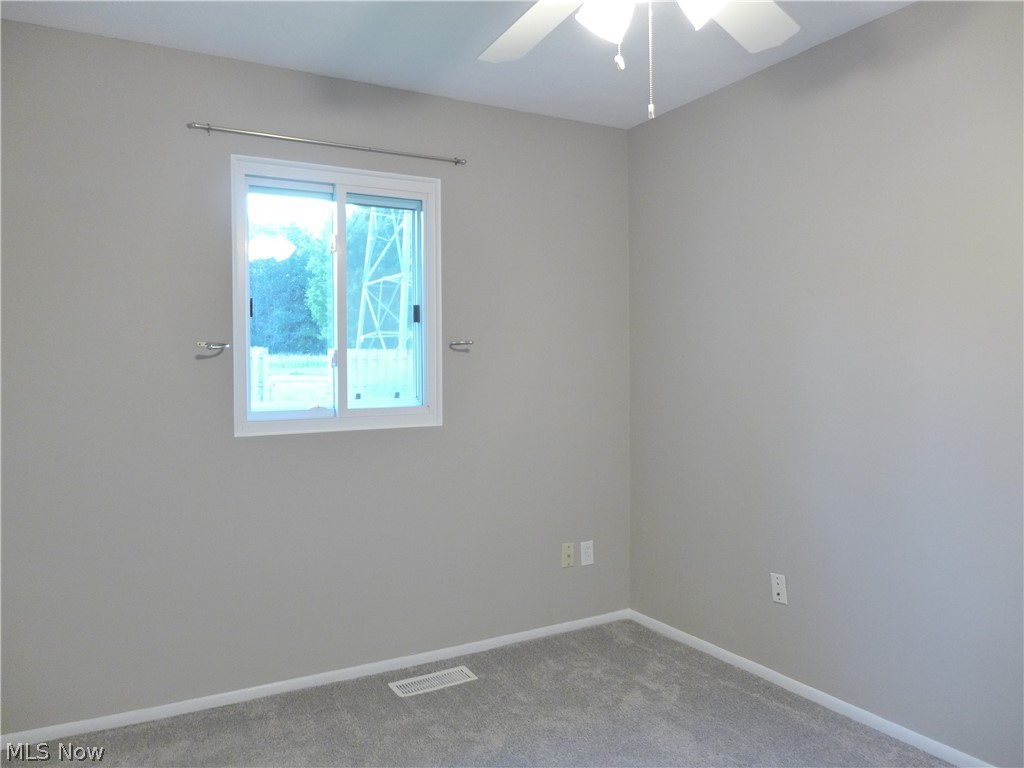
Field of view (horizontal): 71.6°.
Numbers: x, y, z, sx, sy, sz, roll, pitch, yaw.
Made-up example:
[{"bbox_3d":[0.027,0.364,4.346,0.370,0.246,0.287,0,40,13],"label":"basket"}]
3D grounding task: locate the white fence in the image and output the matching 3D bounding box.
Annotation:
[{"bbox_3d":[-3.665,-0.123,15.044,3.548,1.278,0.120,-1,1,-27],"label":"white fence"}]

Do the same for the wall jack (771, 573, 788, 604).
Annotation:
[{"bbox_3d":[1.058,0.815,2.821,0.012,0.115,0.071,-1,1,-31],"label":"wall jack"}]

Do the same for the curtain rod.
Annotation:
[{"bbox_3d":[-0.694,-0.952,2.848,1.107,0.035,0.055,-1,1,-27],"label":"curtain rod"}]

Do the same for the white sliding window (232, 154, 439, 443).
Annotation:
[{"bbox_3d":[-0.692,-0.343,2.916,0.851,1.069,0.070,-1,1,-27],"label":"white sliding window"}]

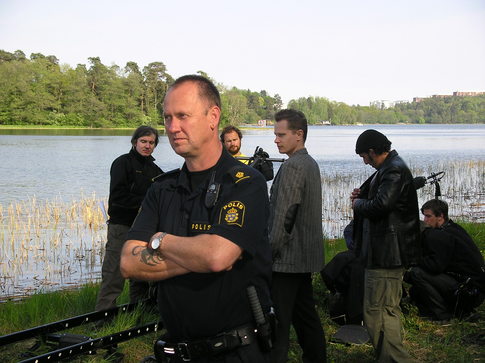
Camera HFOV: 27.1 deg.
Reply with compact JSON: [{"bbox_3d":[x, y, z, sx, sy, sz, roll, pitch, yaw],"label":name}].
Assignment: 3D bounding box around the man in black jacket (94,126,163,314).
[{"bbox_3d":[-0.983,0.342,8.850,0.540,1.700,0.420,-2,4,-33],"label":"man in black jacket"}]

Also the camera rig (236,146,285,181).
[{"bbox_3d":[0.128,-0.128,7.600,0.380,0.280,0.280,1,4,17],"label":"camera rig"}]

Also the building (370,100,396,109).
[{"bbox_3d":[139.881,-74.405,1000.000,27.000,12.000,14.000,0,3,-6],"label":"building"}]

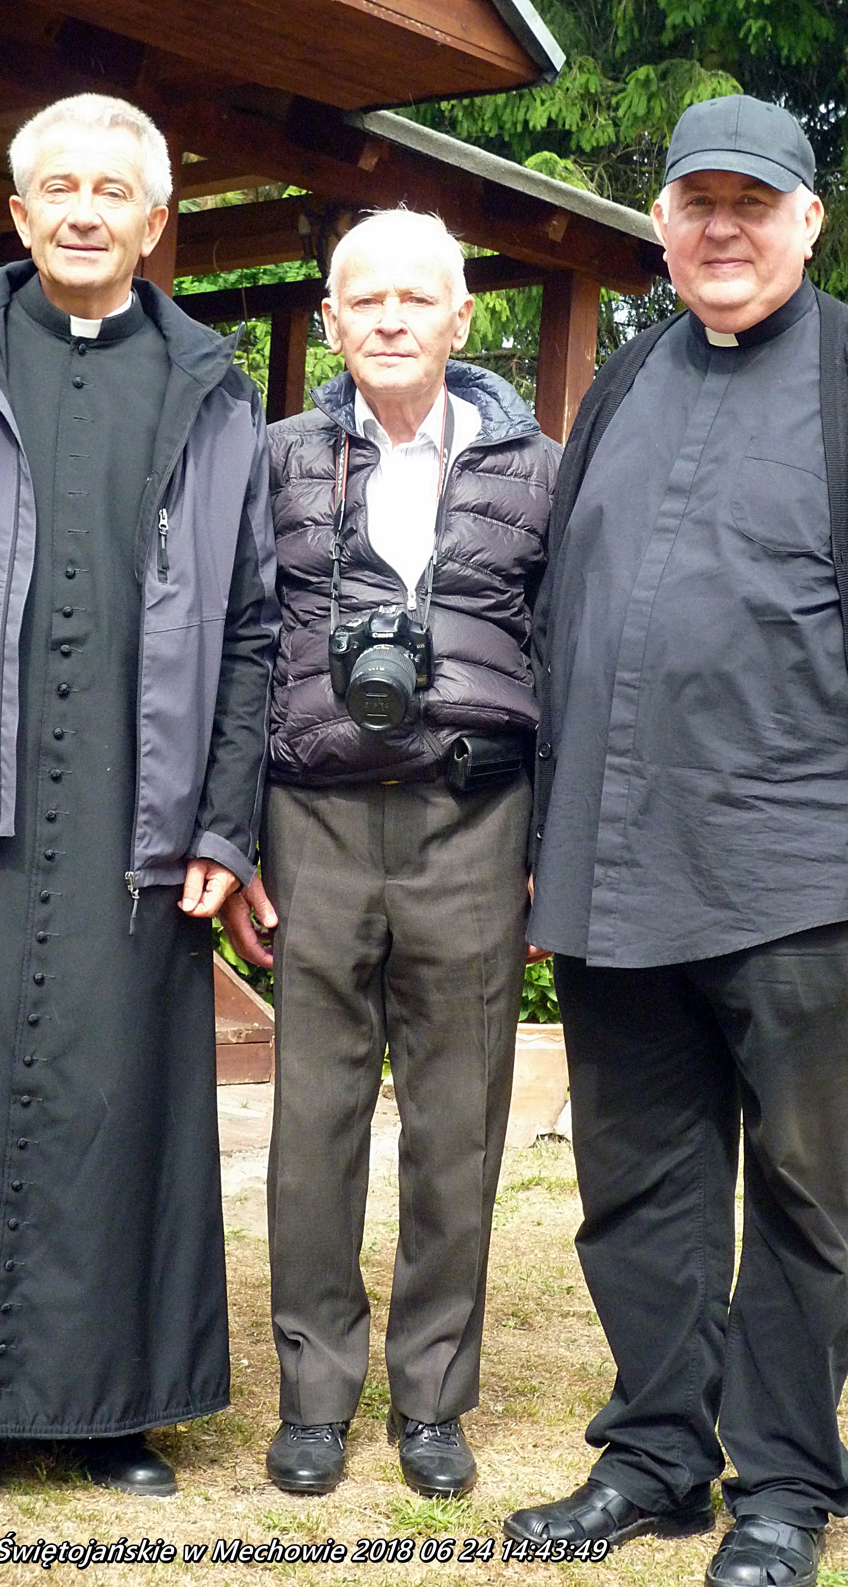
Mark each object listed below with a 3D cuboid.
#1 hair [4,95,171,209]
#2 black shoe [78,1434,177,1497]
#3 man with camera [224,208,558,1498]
[{"bbox_3d":[-0.423,-0.799,3.440,0.200,0.170,0.210,4,2,-4],"label":"hair"},{"bbox_3d":[-0.426,0.827,3.555,0.110,0.115,0.300,0,4,-33],"label":"black shoe"},{"bbox_3d":[-0.034,0.062,3.549,0.480,1.670,0.380,3,3,3],"label":"man with camera"}]

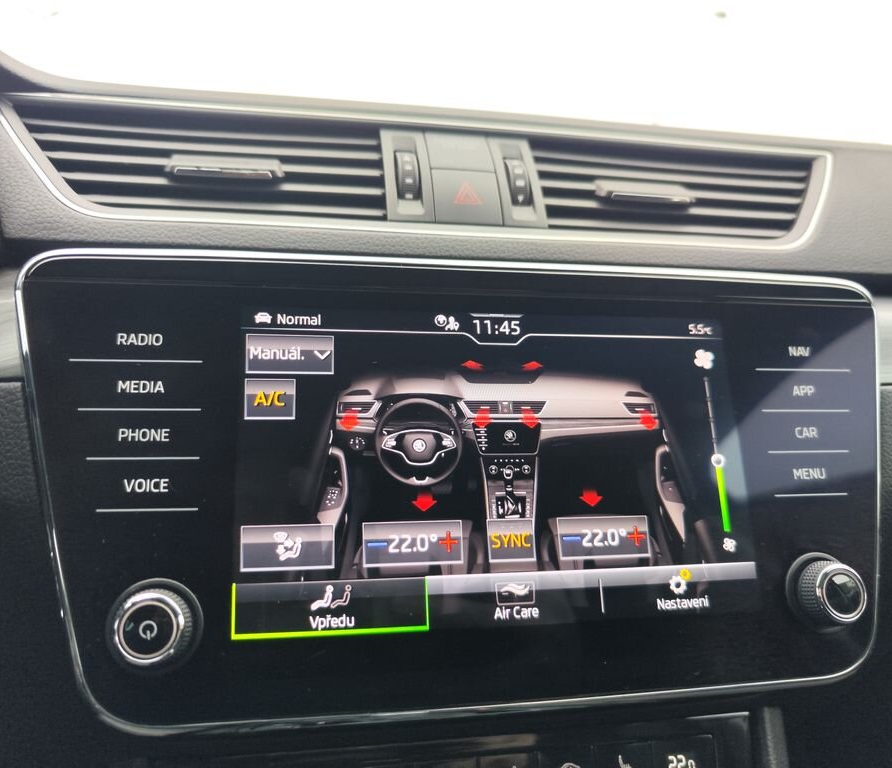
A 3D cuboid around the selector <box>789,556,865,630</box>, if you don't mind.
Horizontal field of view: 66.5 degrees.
[{"bbox_3d":[0.129,0.070,0.230,0.026,0.026,0.016,0,-15,-10],"label":"selector"}]

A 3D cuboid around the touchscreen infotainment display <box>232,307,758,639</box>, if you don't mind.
[{"bbox_3d":[0.019,0.026,0.232,0.174,0.105,0.008,0,-15,-10],"label":"touchscreen infotainment display"}]

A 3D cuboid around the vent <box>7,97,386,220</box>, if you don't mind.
[{"bbox_3d":[-0.101,-0.086,0.283,0.147,0.052,0.025,0,-23,-10],"label":"vent"}]

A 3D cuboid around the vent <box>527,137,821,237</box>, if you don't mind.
[{"bbox_3d":[0.111,-0.085,0.323,0.146,0.052,0.025,0,-23,-10],"label":"vent"}]

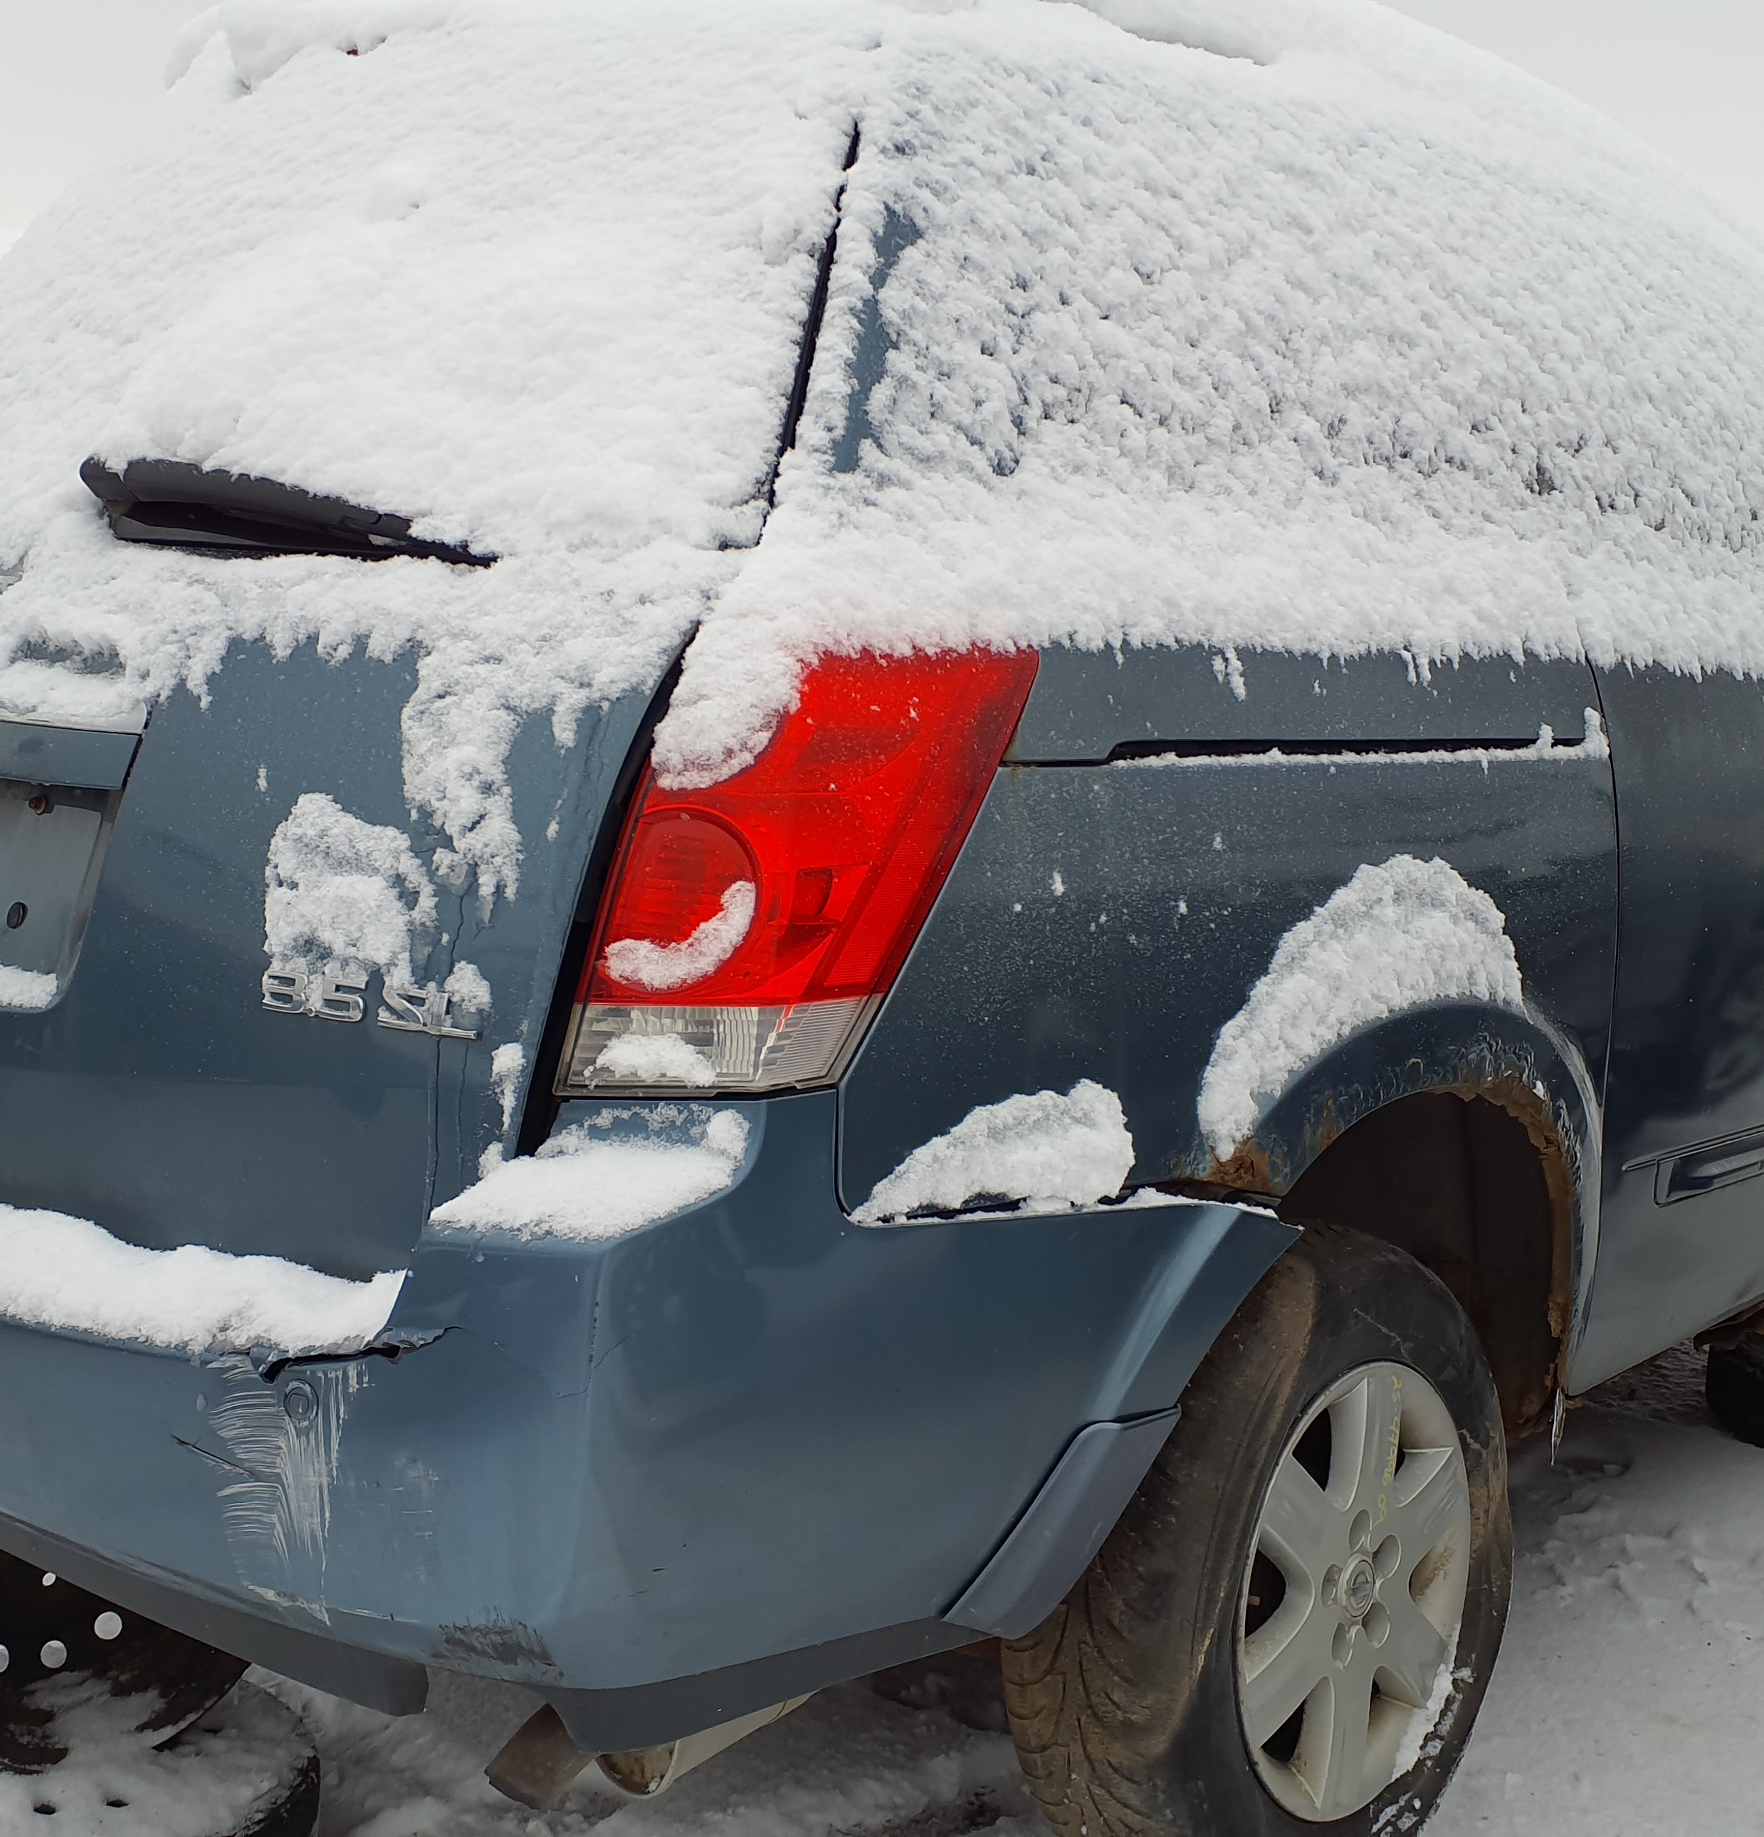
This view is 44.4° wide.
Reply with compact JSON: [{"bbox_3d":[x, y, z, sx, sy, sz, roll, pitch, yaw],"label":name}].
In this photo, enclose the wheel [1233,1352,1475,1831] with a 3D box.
[{"bbox_3d":[0.415,0.664,2.208,0.175,0.445,0.445,3,6,43],"label":"wheel"}]

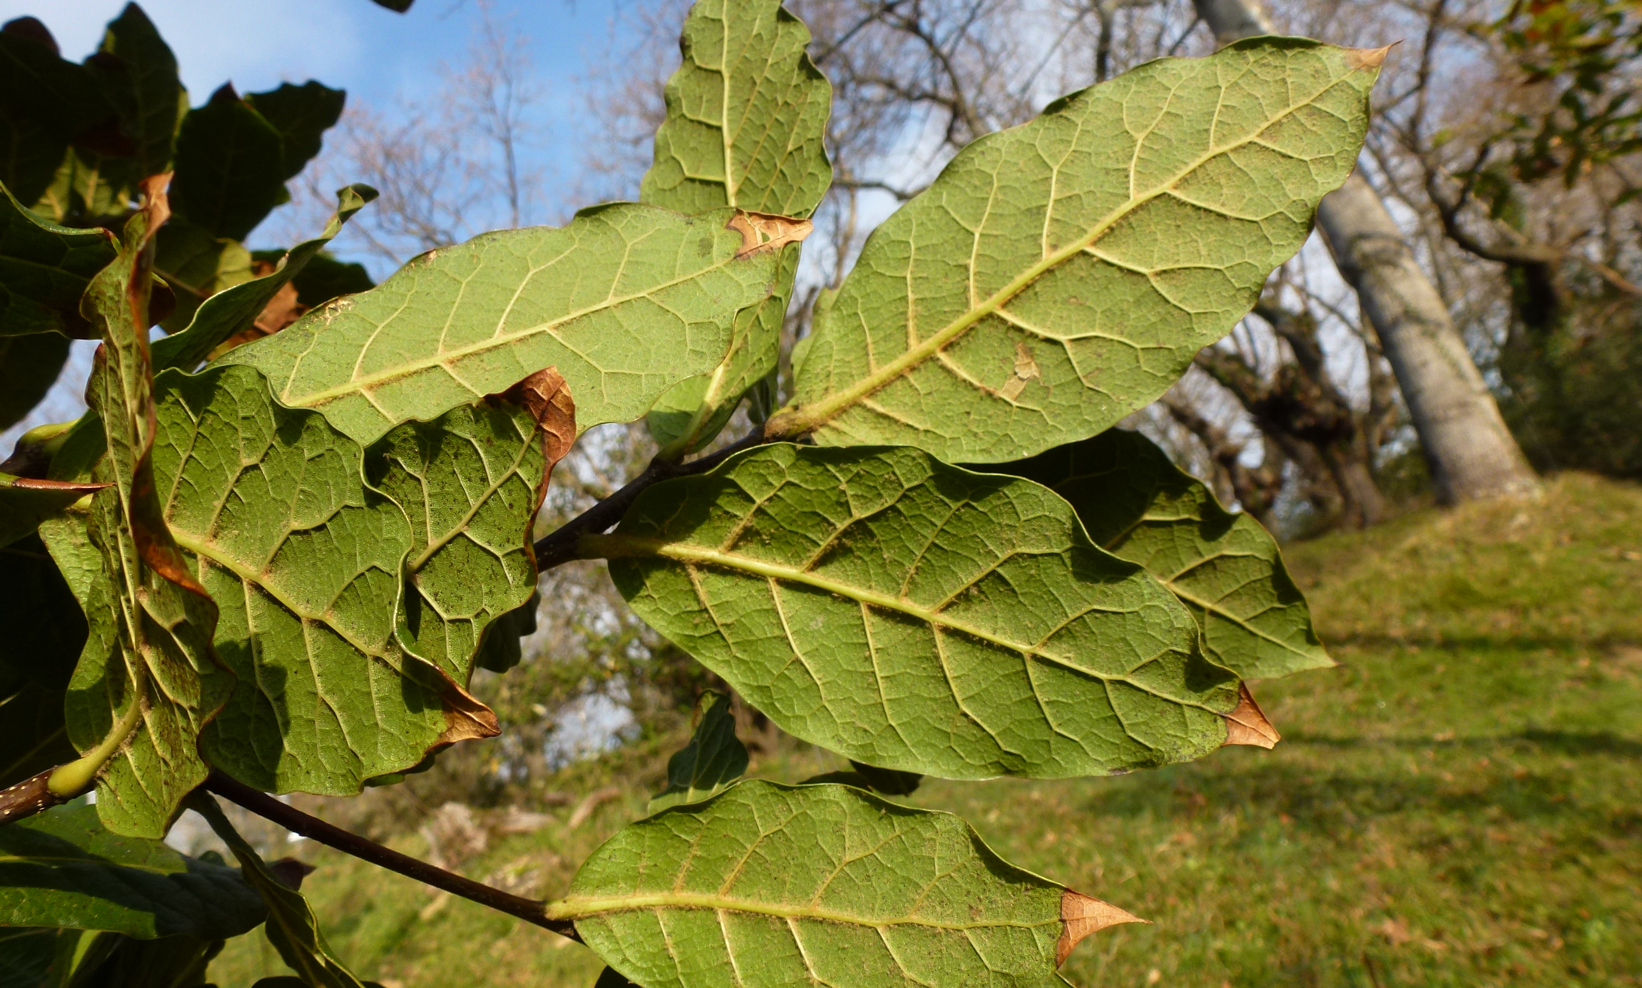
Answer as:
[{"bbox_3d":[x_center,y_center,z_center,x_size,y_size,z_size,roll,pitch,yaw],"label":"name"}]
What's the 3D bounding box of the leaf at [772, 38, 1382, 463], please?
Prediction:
[{"bbox_3d":[0.069,-0.065,0.308,0.197,0.084,0.030,-33,3,-4],"label":"leaf"}]

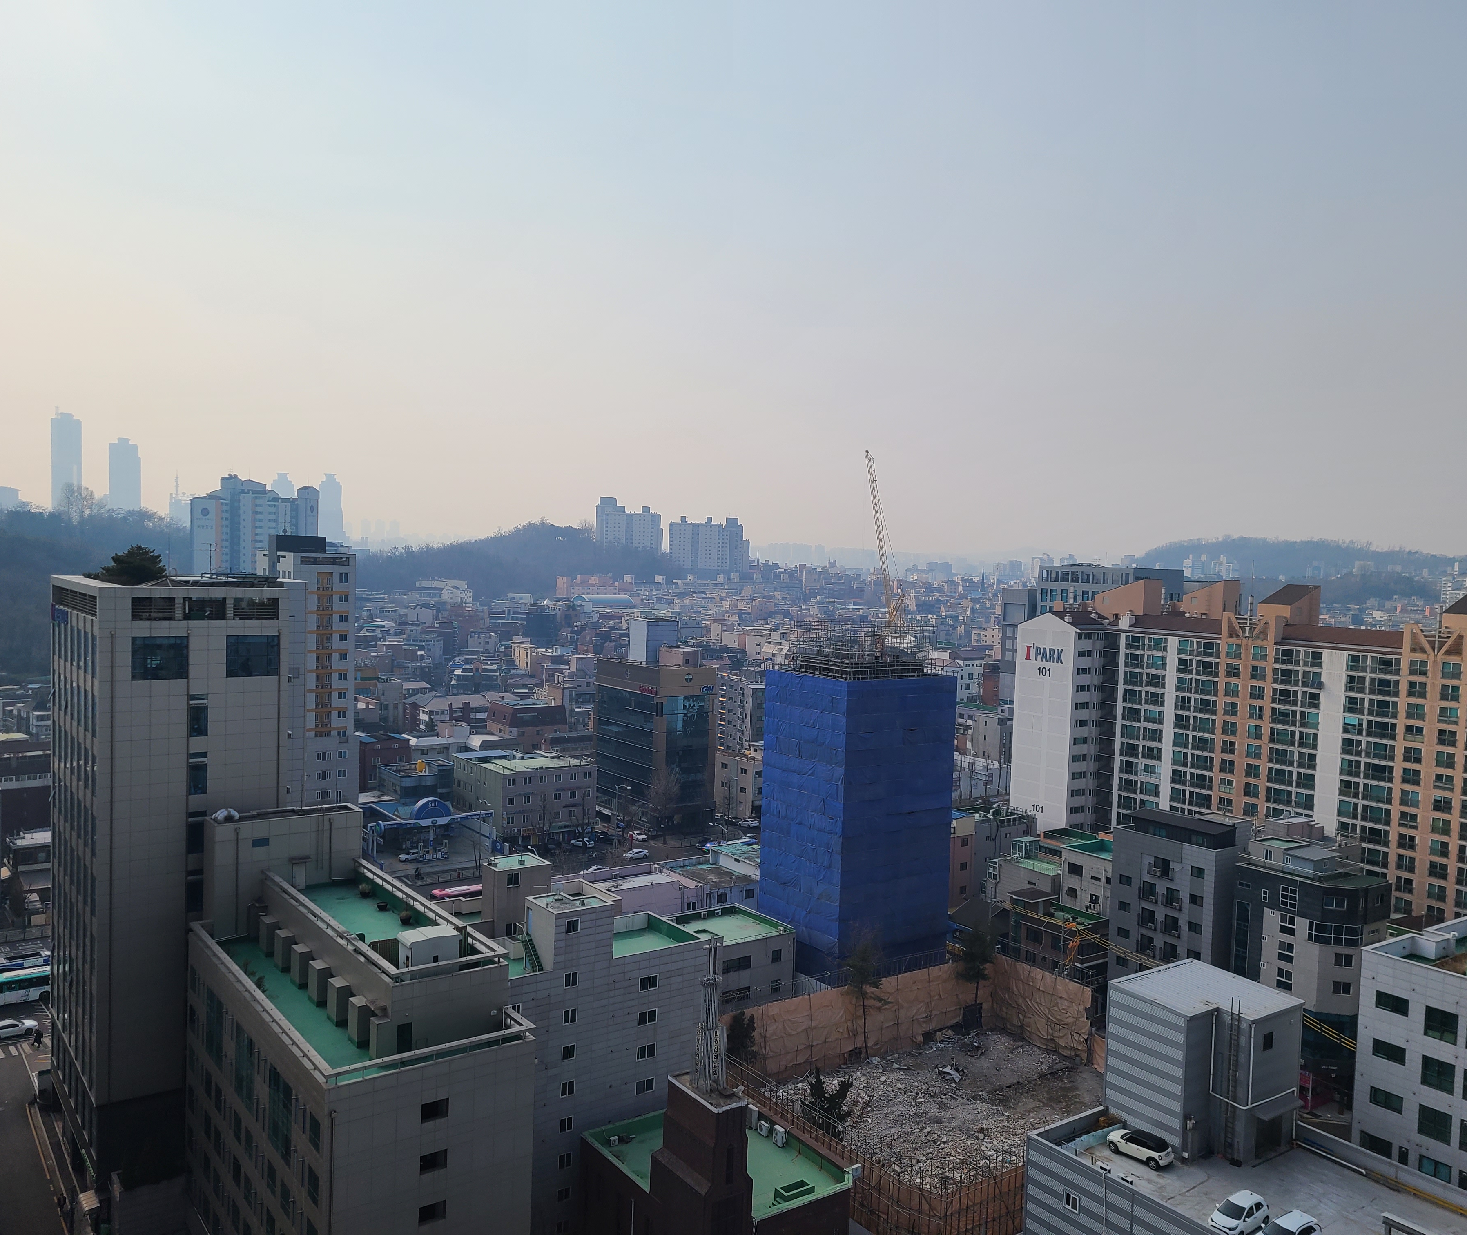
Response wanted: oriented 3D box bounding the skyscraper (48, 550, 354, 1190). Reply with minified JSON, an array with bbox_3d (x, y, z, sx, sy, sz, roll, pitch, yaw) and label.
[{"bbox_3d":[-46.942,19.701,103.258,14.760,45.313,24.140,0,4,-36],"label":"skyscraper"}]

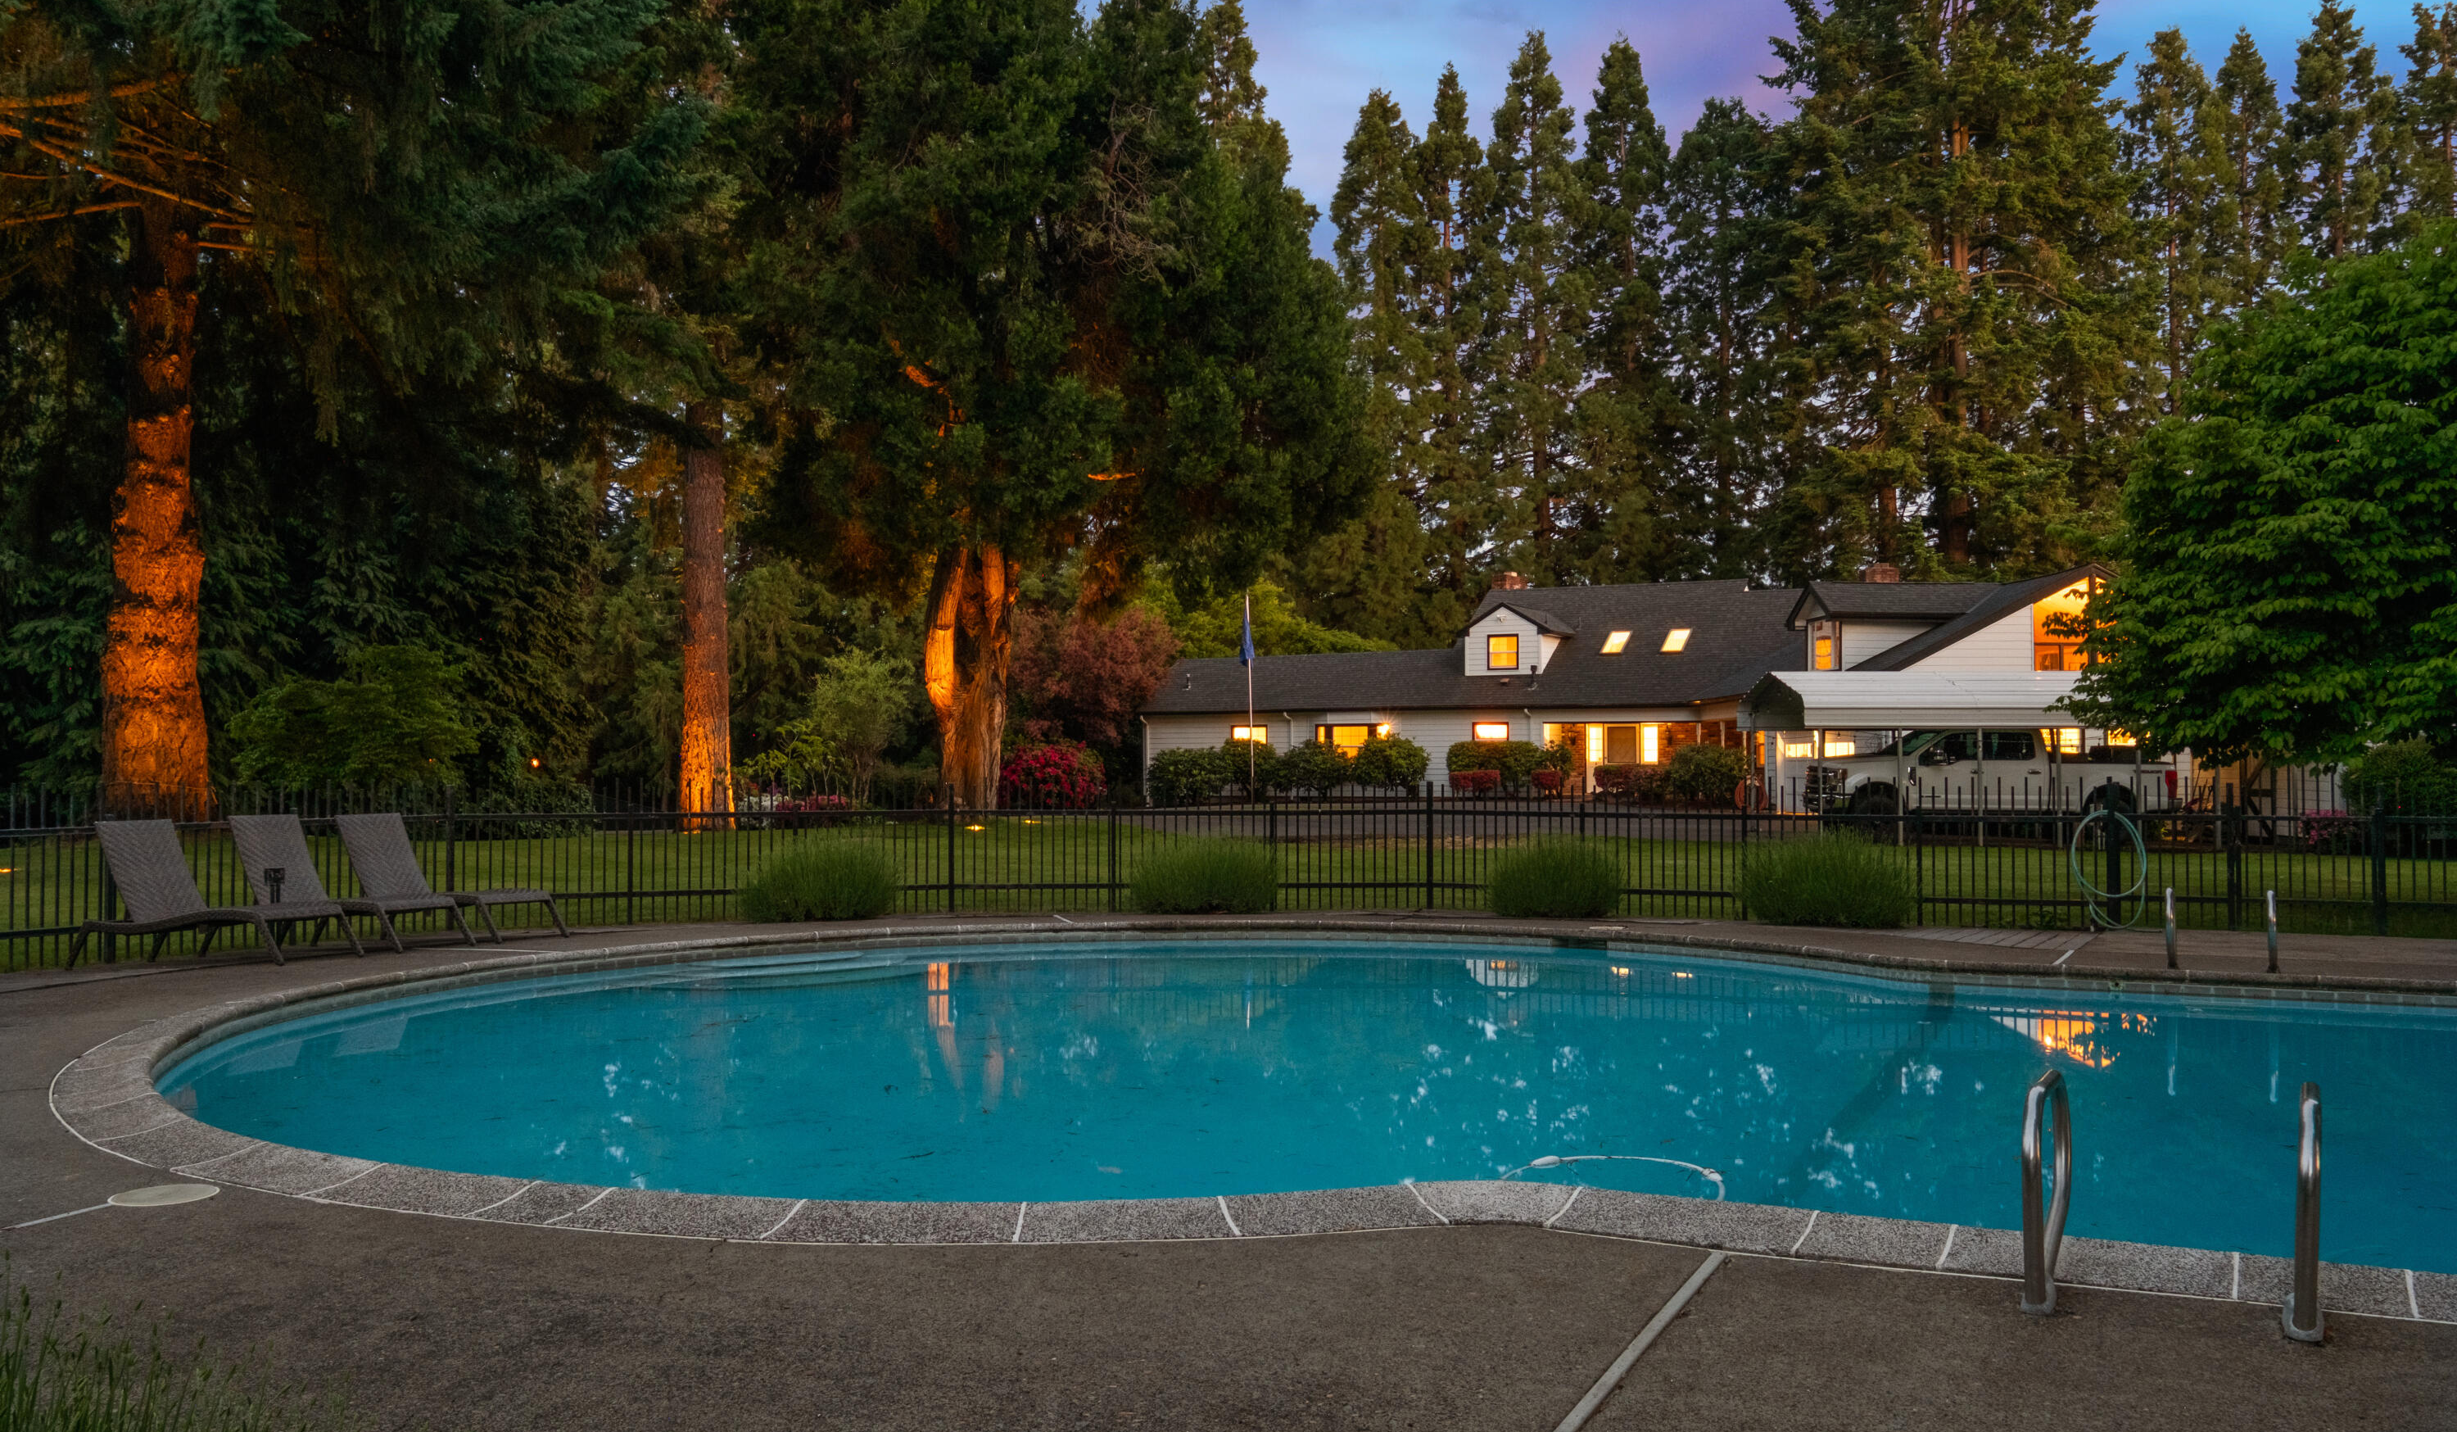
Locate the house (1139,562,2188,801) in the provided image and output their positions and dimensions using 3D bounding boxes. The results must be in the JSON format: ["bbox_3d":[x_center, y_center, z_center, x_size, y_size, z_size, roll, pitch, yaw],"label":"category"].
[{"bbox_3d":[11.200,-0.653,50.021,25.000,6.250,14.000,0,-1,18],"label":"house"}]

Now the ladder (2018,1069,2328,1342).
[{"bbox_3d":[2.665,1.318,5.580,0.730,0.610,0.620,0,-1,25],"label":"ladder"}]

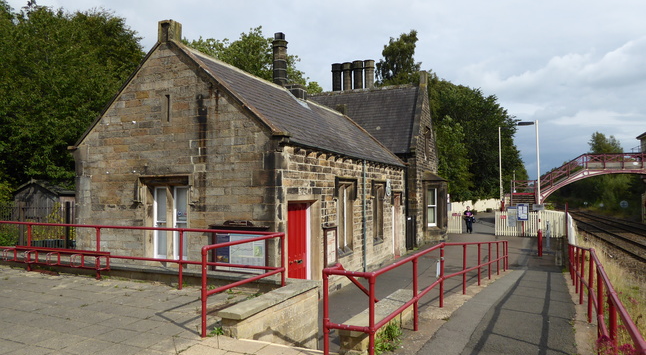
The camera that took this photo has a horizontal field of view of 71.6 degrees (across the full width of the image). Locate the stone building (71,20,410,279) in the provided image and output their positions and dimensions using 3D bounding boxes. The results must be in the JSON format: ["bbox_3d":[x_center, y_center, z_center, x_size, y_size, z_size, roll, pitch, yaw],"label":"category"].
[{"bbox_3d":[-1.171,-0.504,14.672,5.700,6.980,11.500,-1,-2,23],"label":"stone building"}]

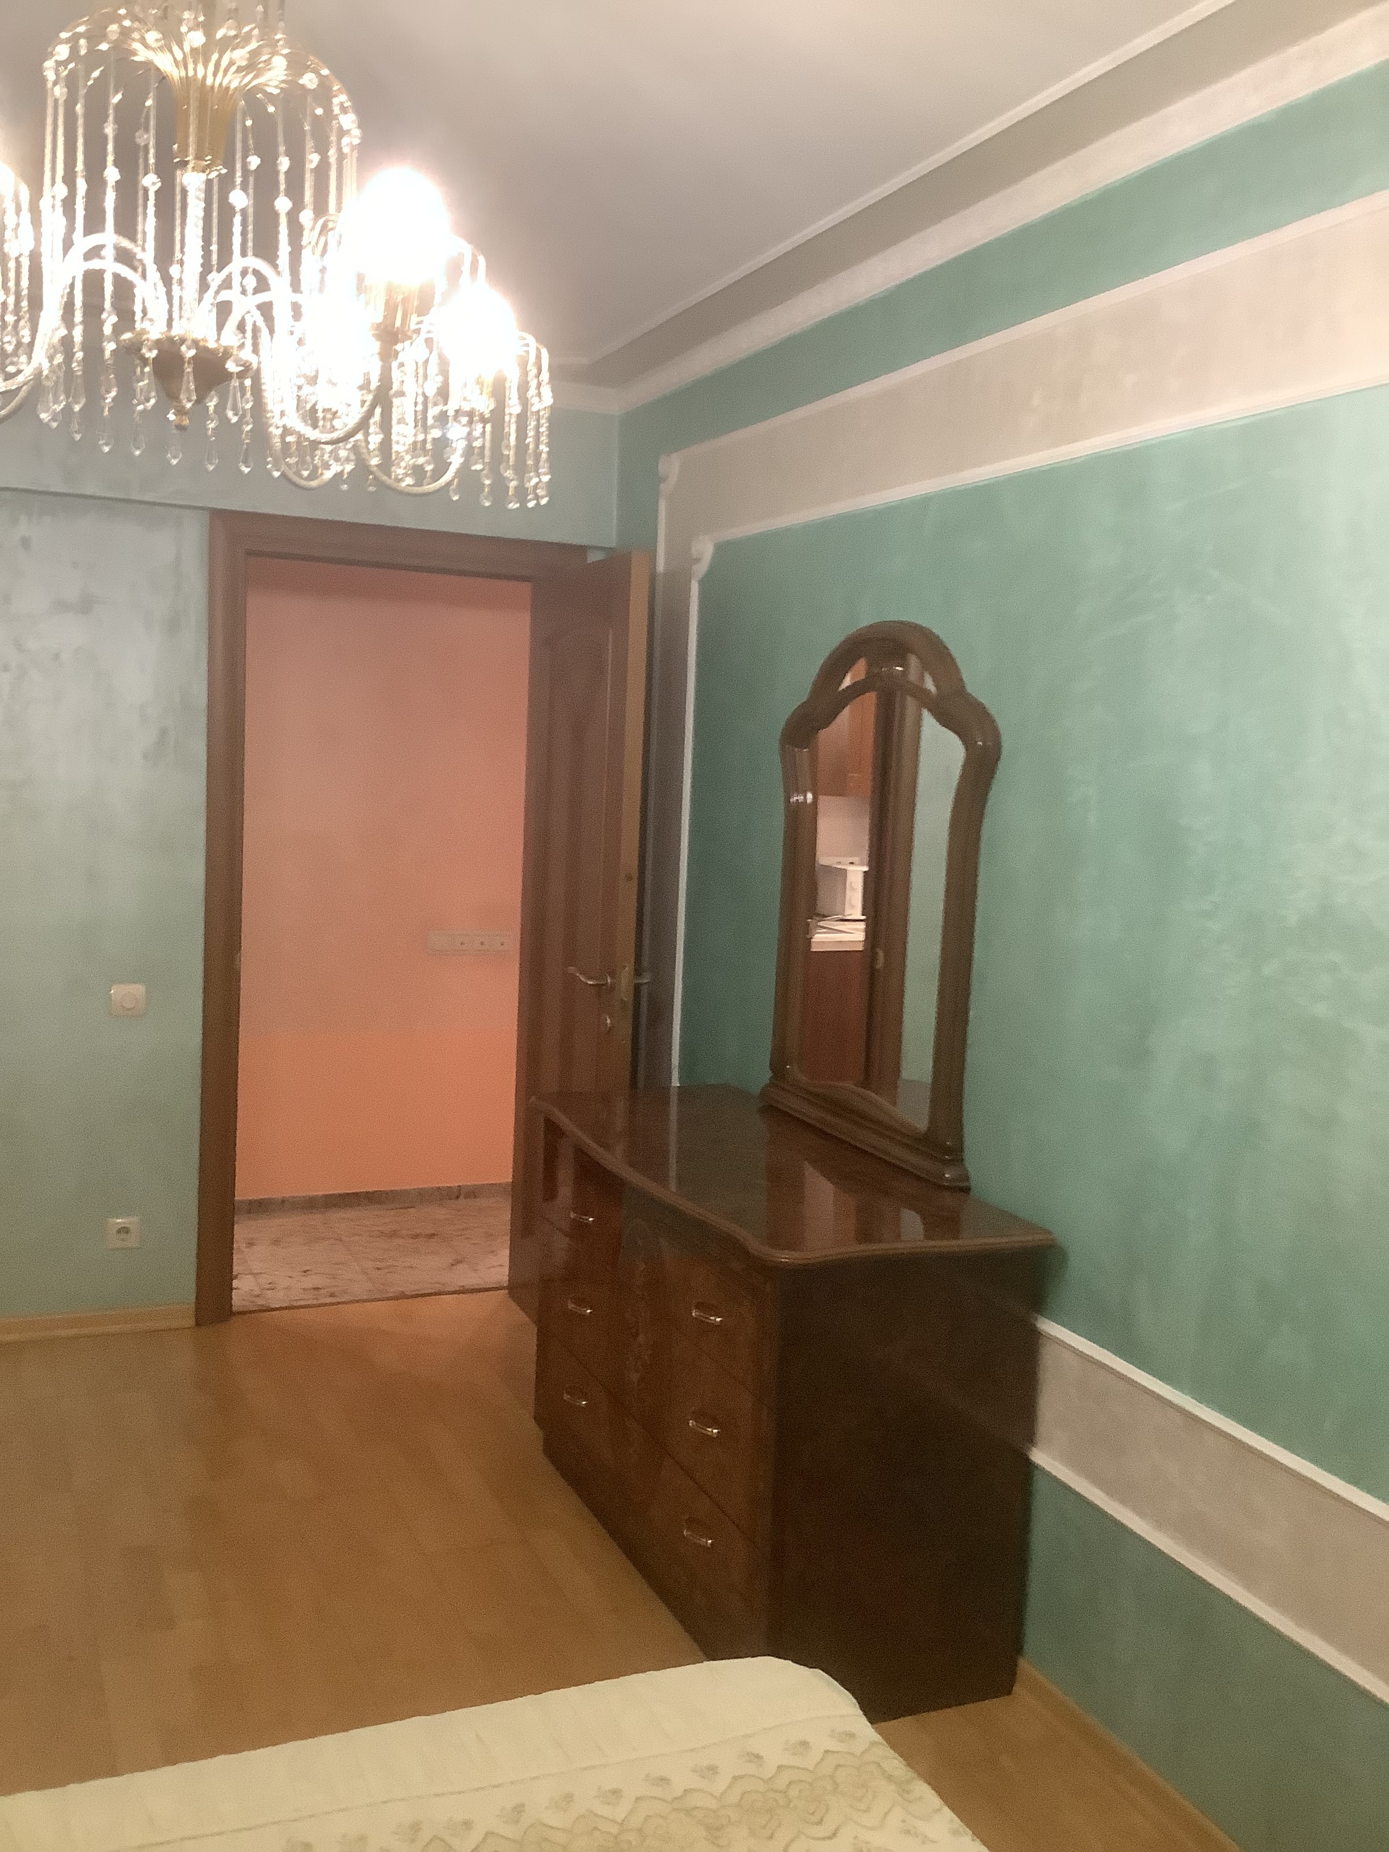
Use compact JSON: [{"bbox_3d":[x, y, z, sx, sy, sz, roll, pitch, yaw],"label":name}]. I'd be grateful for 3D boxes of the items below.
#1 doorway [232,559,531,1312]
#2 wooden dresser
[{"bbox_3d":[-0.847,0.046,4.528,0.790,2.003,0.140,0,6,-24],"label":"doorway"},{"bbox_3d":[0.087,0.834,3.262,0.522,0.778,1.305,0,6,-24],"label":"wooden dresser"}]

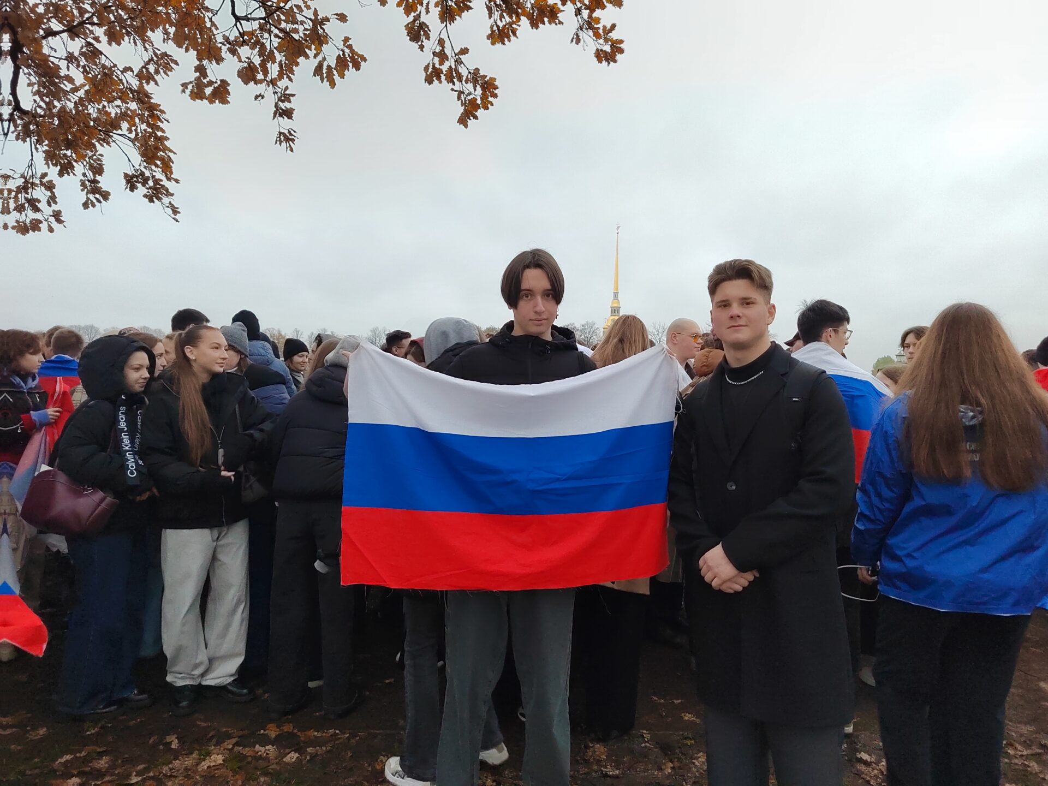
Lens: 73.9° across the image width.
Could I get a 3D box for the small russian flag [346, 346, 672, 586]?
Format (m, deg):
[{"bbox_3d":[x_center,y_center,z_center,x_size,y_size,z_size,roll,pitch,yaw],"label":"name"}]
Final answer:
[{"bbox_3d":[-0.038,0.195,1.840,0.890,0.650,0.140,1,2,0],"label":"small russian flag"}]

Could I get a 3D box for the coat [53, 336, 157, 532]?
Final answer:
[{"bbox_3d":[-1.816,0.179,3.020,0.370,0.830,0.430,2,2,16],"label":"coat"}]

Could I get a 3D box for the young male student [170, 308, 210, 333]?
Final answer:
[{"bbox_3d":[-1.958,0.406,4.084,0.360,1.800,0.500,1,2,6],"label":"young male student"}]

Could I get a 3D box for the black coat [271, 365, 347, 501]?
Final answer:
[{"bbox_3d":[-0.866,0.164,3.000,0.450,0.590,0.330,2,2,23],"label":"black coat"}]

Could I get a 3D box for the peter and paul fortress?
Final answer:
[{"bbox_3d":[76.693,-80.820,585.000,18.000,118.000,18.000,1,2,0],"label":"peter and paul fortress"}]

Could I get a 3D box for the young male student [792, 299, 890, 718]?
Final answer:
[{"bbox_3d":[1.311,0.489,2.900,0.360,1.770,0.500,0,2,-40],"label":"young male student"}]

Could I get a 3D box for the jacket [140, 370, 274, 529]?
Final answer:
[{"bbox_3d":[-1.411,0.241,3.080,0.530,0.690,0.370,0,3,-30],"label":"jacket"}]

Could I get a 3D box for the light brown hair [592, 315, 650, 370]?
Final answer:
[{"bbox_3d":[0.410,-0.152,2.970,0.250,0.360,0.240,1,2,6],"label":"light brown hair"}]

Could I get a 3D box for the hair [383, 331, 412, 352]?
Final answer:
[{"bbox_3d":[-0.911,-0.371,5.050,0.200,0.170,0.170,0,2,-32],"label":"hair"}]

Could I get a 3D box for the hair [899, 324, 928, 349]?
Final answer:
[{"bbox_3d":[2.504,-0.353,4.450,0.190,0.170,0.200,3,2,43],"label":"hair"}]

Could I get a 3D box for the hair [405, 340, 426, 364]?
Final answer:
[{"bbox_3d":[-0.642,-0.246,4.150,0.180,0.190,0.190,3,2,41],"label":"hair"}]

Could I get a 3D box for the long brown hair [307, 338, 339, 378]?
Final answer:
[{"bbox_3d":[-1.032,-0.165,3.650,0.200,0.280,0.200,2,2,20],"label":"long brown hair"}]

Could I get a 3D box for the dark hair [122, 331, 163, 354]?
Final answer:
[{"bbox_3d":[-1.896,-0.209,3.450,0.230,0.260,0.200,2,3,30],"label":"dark hair"}]

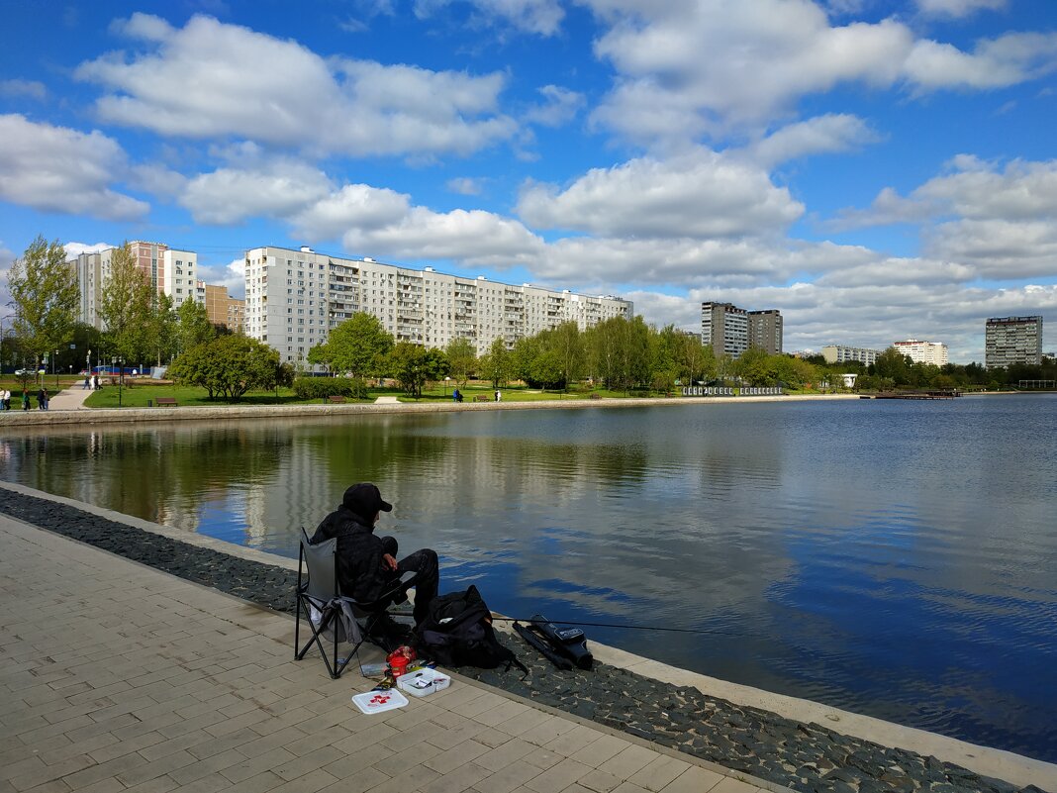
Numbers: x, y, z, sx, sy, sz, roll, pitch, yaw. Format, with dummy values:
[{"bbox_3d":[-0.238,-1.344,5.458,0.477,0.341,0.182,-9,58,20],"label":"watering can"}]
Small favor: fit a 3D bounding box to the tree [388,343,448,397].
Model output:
[{"bbox_3d":[-15.739,-3.828,105.000,8.650,7.657,8.217,0,1,0],"label":"tree"}]

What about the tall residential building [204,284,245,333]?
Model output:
[{"bbox_3d":[-134.082,-26.290,324.750,30.000,39.000,28.000,-1,1,-43],"label":"tall residential building"}]

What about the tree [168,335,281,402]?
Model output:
[{"bbox_3d":[-32.285,-2.975,77.974,11.800,7.110,10.500,0,1,0],"label":"tree"}]

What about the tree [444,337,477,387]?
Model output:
[{"bbox_3d":[-12.122,-6.016,132.000,5.883,9.359,5.883,0,1,0],"label":"tree"}]

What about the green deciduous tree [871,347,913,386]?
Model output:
[{"bbox_3d":[144.315,-11.552,289.898,15.000,16.057,14.000,0,1,0],"label":"green deciduous tree"}]

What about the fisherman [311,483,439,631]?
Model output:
[{"bbox_3d":[-0.930,1.073,4.663,0.770,1.060,0.560,-1,1,-43],"label":"fisherman"}]

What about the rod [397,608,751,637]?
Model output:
[{"bbox_3d":[0.255,1.546,5.000,2.390,0.025,0.025,3,1,2],"label":"rod"}]

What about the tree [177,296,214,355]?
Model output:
[{"bbox_3d":[-85.305,-15.487,188.000,9.901,19.803,9.901,0,1,0],"label":"tree"}]

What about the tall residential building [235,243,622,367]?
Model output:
[{"bbox_3d":[-17.100,-25.376,282.973,14.000,38.000,186.000,0,1,42],"label":"tall residential building"}]

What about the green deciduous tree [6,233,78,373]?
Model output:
[{"bbox_3d":[-68.226,-12.170,102.882,10.200,20.725,9.500,0,1,0],"label":"green deciduous tree"}]

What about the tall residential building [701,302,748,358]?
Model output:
[{"bbox_3d":[132.800,-37.626,489.166,15.500,46.000,31.000,0,1,42],"label":"tall residential building"}]

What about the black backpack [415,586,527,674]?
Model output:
[{"bbox_3d":[-0.382,1.373,4.463,0.500,0.410,0.400,0,1,24],"label":"black backpack"}]

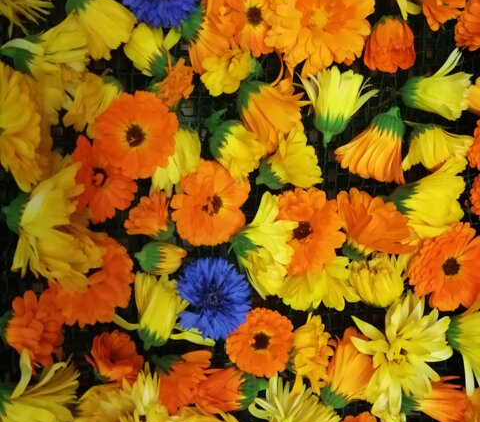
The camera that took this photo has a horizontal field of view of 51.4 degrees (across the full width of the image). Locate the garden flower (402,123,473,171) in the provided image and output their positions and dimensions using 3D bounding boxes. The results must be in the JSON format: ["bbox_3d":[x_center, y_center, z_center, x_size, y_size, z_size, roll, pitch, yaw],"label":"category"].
[{"bbox_3d":[0.119,-0.039,0.305,0.039,0.029,0.029,-24,99,0],"label":"garden flower"}]

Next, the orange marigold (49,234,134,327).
[{"bbox_3d":[-0.092,0.041,0.306,0.056,0.026,0.056,0,93,-6],"label":"orange marigold"}]

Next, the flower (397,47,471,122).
[{"bbox_3d":[0.115,-0.075,0.300,0.040,0.030,0.039,5,90,6],"label":"flower"}]

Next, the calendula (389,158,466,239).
[{"bbox_3d":[0.114,-0.008,0.307,0.047,0.041,0.043,15,86,-9],"label":"calendula"}]

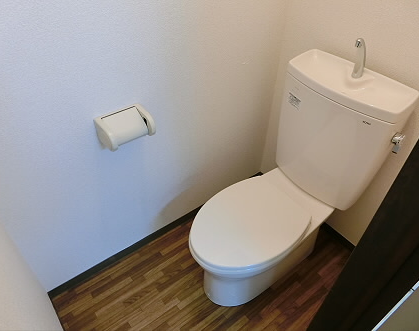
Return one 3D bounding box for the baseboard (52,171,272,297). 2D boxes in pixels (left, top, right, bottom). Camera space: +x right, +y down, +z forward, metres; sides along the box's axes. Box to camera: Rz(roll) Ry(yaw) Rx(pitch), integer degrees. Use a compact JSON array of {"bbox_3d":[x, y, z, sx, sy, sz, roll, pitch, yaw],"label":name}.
[{"bbox_3d":[-0.185,0.320,1.663,1.260,0.070,0.017,-27,49,-27],"label":"baseboard"}]

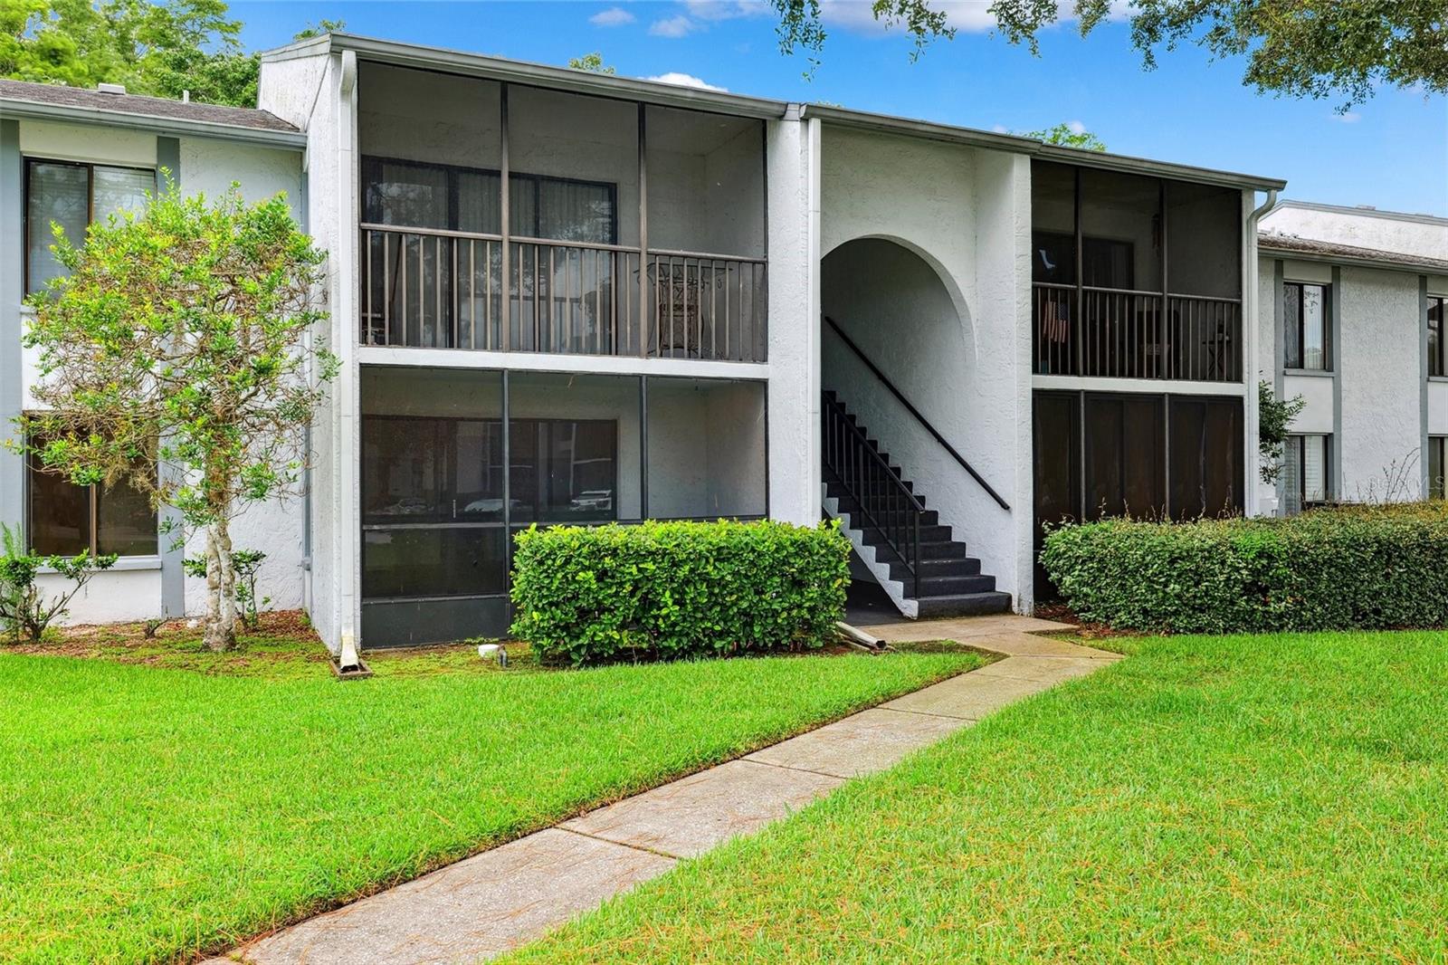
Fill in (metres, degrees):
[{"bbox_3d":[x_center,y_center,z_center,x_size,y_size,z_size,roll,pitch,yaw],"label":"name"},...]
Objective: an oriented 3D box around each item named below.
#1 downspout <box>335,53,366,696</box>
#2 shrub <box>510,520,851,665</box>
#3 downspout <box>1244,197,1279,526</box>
[{"bbox_3d":[-3.147,-1.053,9.441,0.152,5.202,0.424,0,0,-25],"label":"downspout"},{"bbox_3d":[-0.360,0.953,10.324,3.000,1.192,0.869,0,0,-25],"label":"shrub"},{"bbox_3d":[6.764,-1.085,14.095,0.141,5.151,0.424,0,0,-25],"label":"downspout"}]

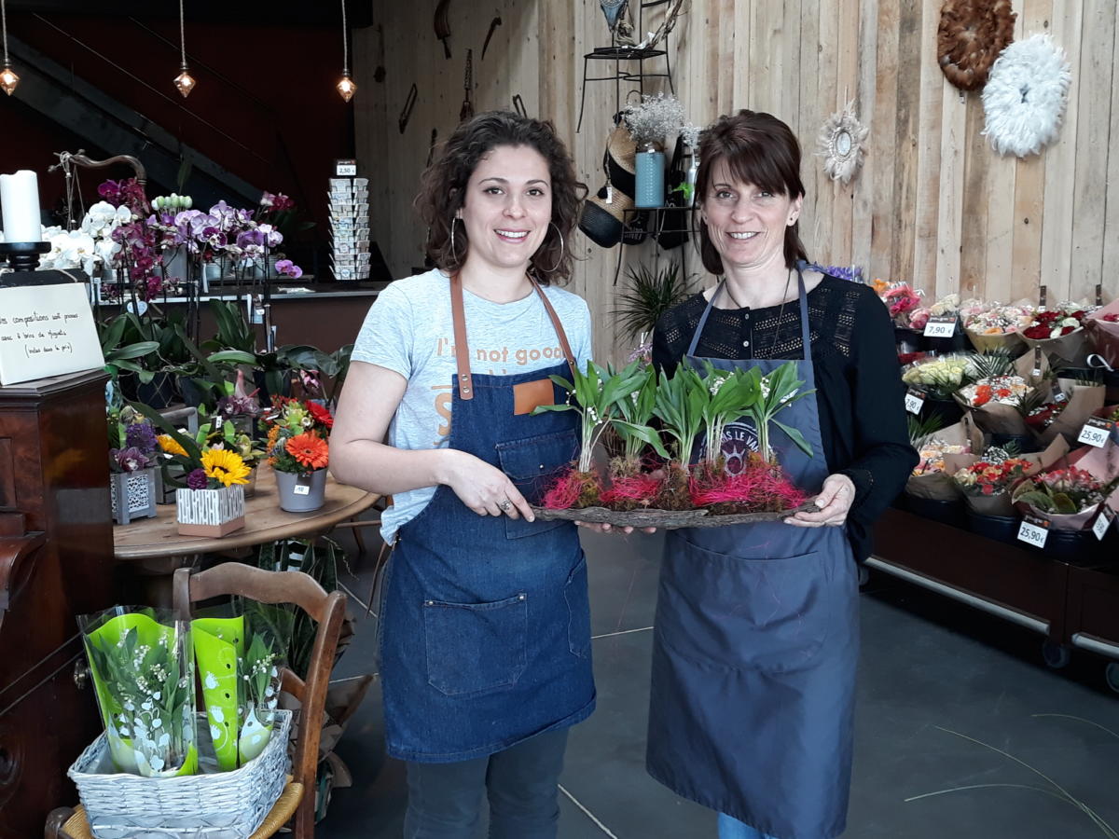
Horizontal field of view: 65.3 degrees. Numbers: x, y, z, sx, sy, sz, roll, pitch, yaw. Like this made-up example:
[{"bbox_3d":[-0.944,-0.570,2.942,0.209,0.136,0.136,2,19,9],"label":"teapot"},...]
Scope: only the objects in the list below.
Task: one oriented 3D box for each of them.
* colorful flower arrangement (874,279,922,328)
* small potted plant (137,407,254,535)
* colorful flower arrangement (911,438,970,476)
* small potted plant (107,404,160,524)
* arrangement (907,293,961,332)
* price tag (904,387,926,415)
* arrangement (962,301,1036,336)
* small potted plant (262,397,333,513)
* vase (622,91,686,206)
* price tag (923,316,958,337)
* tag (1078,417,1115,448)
[{"bbox_3d":[1.865,-0.642,4.830,0.230,0.250,0.250,-2,6,-18],"label":"colorful flower arrangement"},{"bbox_3d":[-0.986,0.128,2.363,0.280,0.345,0.190,1,6,9],"label":"small potted plant"},{"bbox_3d":[1.759,0.181,4.080,0.240,0.180,0.270,-2,6,-18],"label":"colorful flower arrangement"},{"bbox_3d":[-1.236,0.127,2.504,0.150,0.325,0.150,2,6,24],"label":"small potted plant"},{"bbox_3d":[1.952,-0.552,4.550,0.220,0.200,0.240,-2,6,-18],"label":"arrangement"},{"bbox_3d":[1.716,-0.088,4.220,0.012,0.107,0.134,17,10,-16],"label":"price tag"},{"bbox_3d":[2.091,-0.477,4.150,0.270,0.190,0.300,-2,6,-18],"label":"arrangement"},{"bbox_3d":[-0.801,0.102,2.663,0.210,0.335,0.200,-1,6,-9],"label":"small potted plant"},{"bbox_3d":[0.574,-1.649,5.350,0.360,0.660,0.340,0,6,0],"label":"vase"},{"bbox_3d":[1.892,-0.460,4.330,0.134,0.107,0.012,9,-12,42],"label":"price tag"},{"bbox_3d":[2.143,0.050,3.480,0.012,0.107,0.134,19,7,-14],"label":"tag"}]

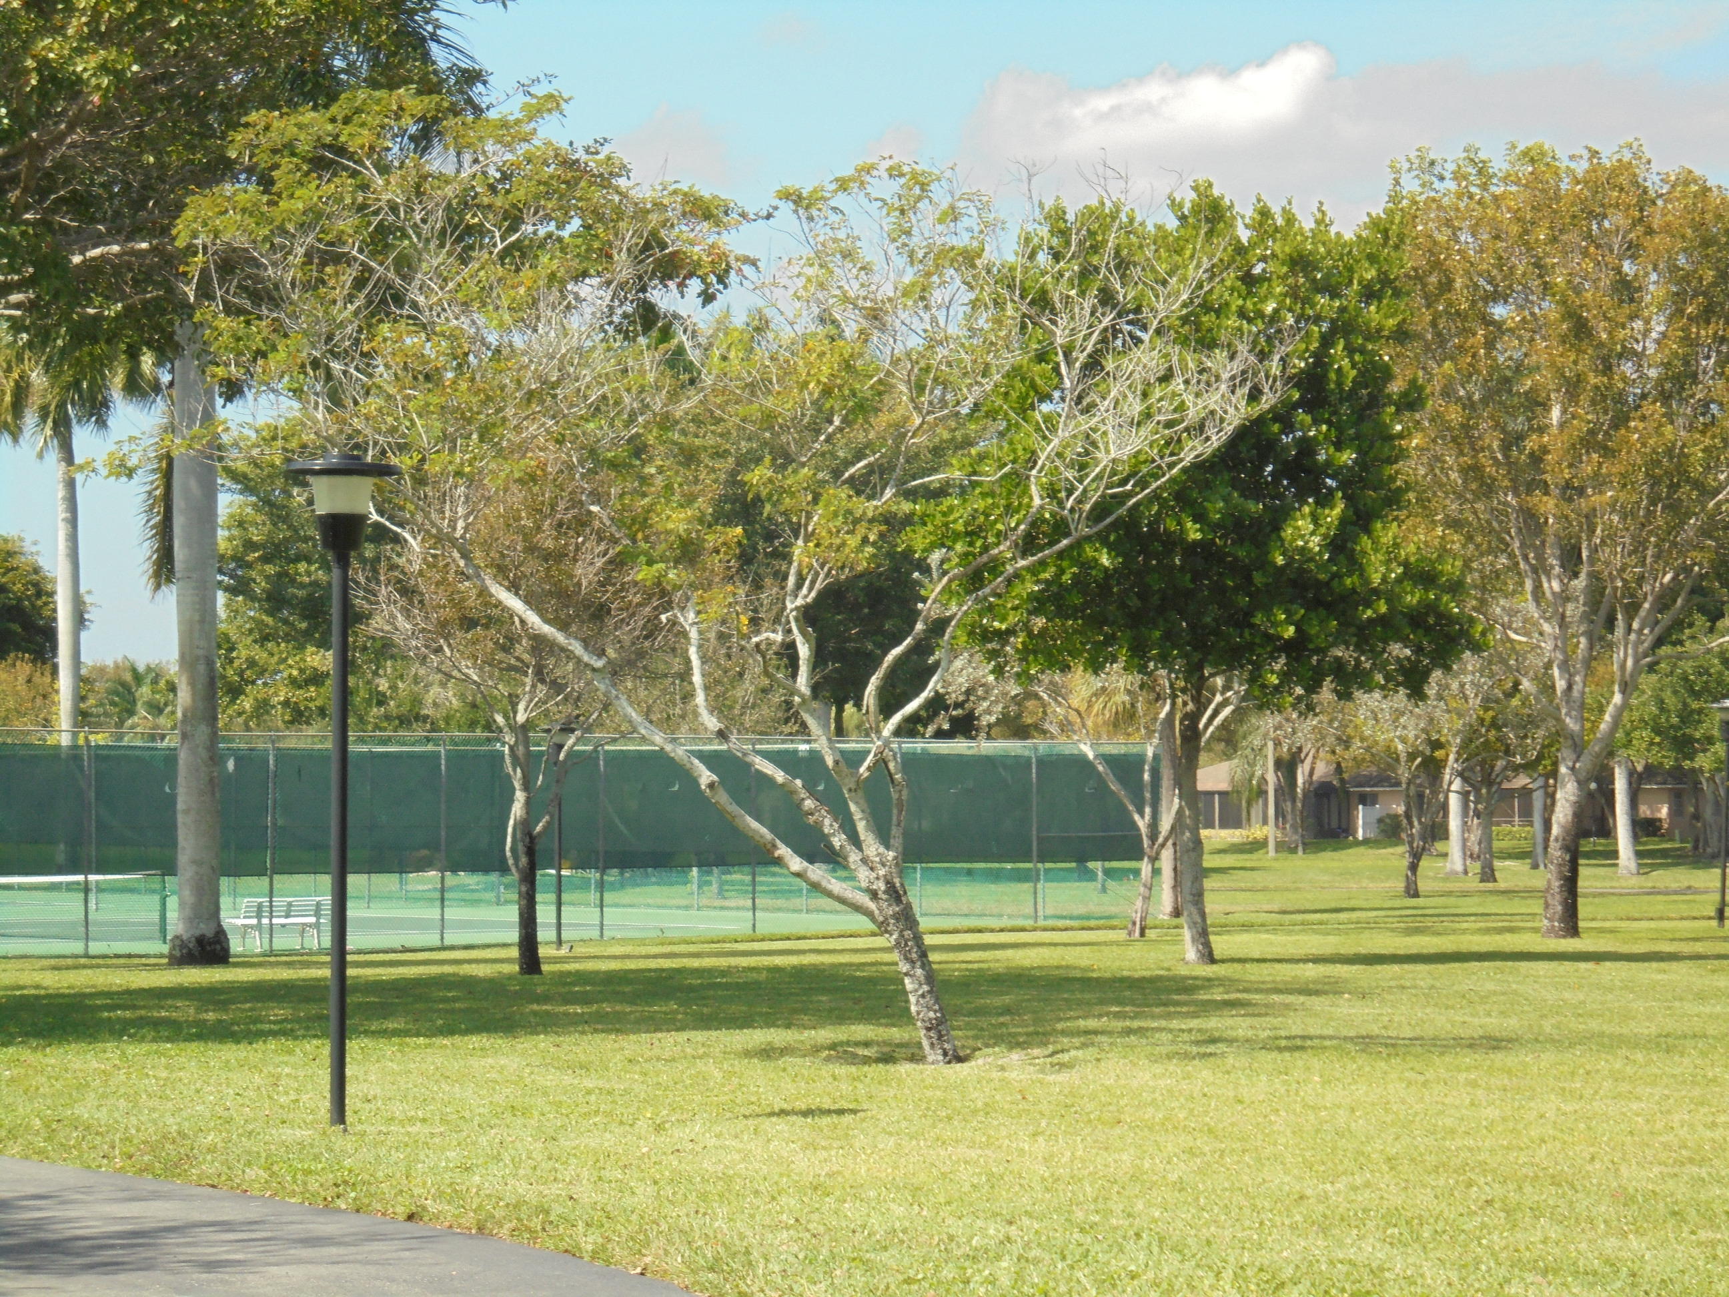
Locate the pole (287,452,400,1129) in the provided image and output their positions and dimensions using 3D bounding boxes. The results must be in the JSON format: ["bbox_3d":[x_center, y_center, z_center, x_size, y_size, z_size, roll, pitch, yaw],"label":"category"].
[{"bbox_3d":[-2.732,0.743,24.600,0.587,3.546,0.587,0,-2,0],"label":"pole"}]

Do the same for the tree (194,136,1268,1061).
[{"bbox_3d":[-0.892,-0.333,31.300,7.159,6.169,5.900,0,-2,0],"label":"tree"}]

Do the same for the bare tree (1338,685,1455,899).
[{"bbox_3d":[10.542,2.850,93.000,2.328,4.228,2.300,0,-2,0],"label":"bare tree"}]

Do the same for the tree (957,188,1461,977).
[{"bbox_3d":[4.291,-0.894,56.500,6.128,9.347,5.900,0,-2,0],"label":"tree"}]

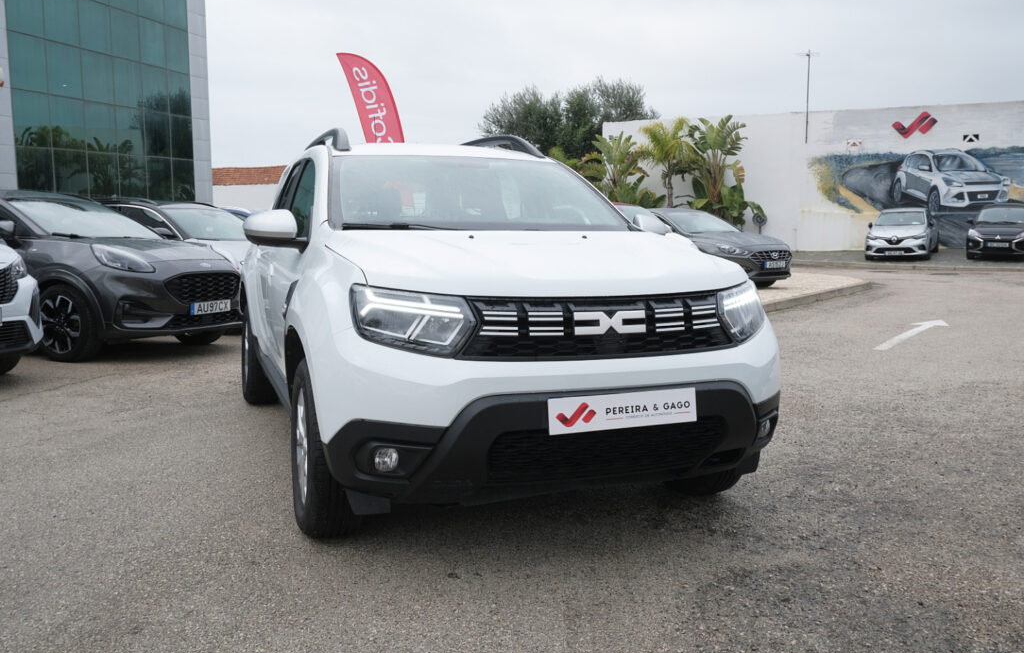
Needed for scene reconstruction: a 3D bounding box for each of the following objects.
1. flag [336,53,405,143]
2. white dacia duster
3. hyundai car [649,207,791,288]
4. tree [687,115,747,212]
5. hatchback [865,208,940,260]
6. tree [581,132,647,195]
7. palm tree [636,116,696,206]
[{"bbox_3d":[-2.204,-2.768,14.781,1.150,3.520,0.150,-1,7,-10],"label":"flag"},{"bbox_3d":[-0.436,-0.214,4.849,1.900,1.690,4.340,-3,7,-21],"label":"white dacia duster"},{"bbox_3d":[3.191,-1.474,16.442,1.860,1.455,4.340,-5,8,-34],"label":"hyundai car"},{"bbox_3d":[6.796,-4.655,29.160,2.100,4.550,2.000,3,7,27],"label":"tree"},{"bbox_3d":[11.830,-2.815,26.606,1.860,1.440,4.050,4,10,30],"label":"hatchback"},{"bbox_3d":[3.530,-4.643,30.671,2.400,4.200,2.300,3,7,27],"label":"tree"},{"bbox_3d":[5.230,-4.707,29.657,2.000,4.550,1.950,3,7,27],"label":"palm tree"}]

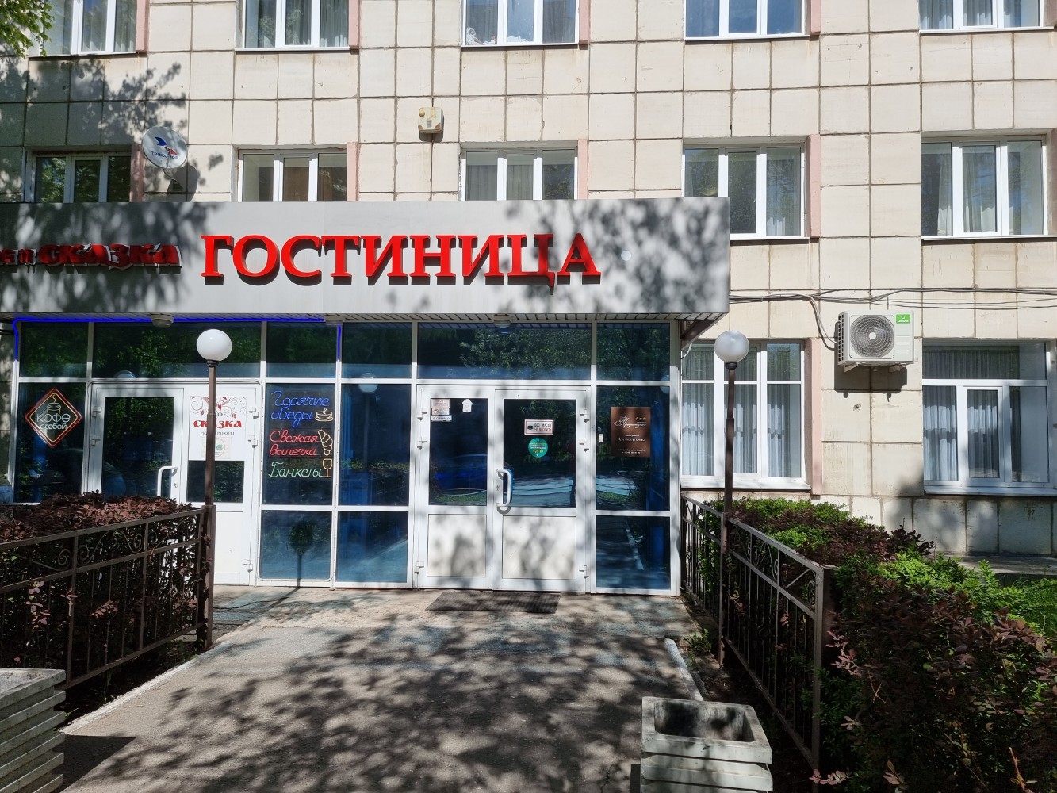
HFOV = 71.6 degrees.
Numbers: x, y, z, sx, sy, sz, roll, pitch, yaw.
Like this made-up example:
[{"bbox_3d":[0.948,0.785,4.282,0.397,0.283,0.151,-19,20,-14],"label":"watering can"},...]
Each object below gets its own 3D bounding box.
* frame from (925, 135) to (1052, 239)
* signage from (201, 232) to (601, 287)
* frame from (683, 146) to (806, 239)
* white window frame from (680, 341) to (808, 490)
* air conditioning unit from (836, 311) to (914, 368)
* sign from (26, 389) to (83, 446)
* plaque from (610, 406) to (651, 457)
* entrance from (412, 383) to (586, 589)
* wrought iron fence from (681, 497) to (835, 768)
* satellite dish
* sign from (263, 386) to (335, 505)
[{"bbox_3d":[6.077,-2.790,9.886,1.687,1.339,0.120,0,-3,4],"label":"frame"},{"bbox_3d":[-1.269,-1.320,7.143,3.926,0.524,0.110,1,-3,4],"label":"signage"},{"bbox_3d":[2.946,-2.811,10.120,1.680,1.325,0.120,0,-3,4],"label":"frame"},{"bbox_3d":[2.896,0.250,9.963,1.694,2.005,0.160,0,-3,4],"label":"white window frame"},{"bbox_3d":[4.481,-0.749,9.474,0.869,0.665,0.310,0,-3,4],"label":"air conditioning unit"},{"bbox_3d":[-5.075,0.230,7.868,0.643,0.628,0.040,0,-3,4],"label":"sign"},{"bbox_3d":[1.039,0.356,7.446,0.407,0.511,0.020,1,-3,4],"label":"plaque"},{"bbox_3d":[-0.276,0.926,7.468,1.799,2.058,0.130,0,-3,4],"label":"entrance"},{"bbox_3d":[1.415,1.373,5.305,0.090,0.990,4.150,1,-3,4],"label":"wrought iron fence"},{"bbox_3d":[-5.356,-3.655,10.791,0.620,0.650,0.330,2,-3,-29],"label":"satellite dish"},{"bbox_3d":[-2.405,0.512,7.718,0.769,1.251,0.040,1,-3,4],"label":"sign"}]

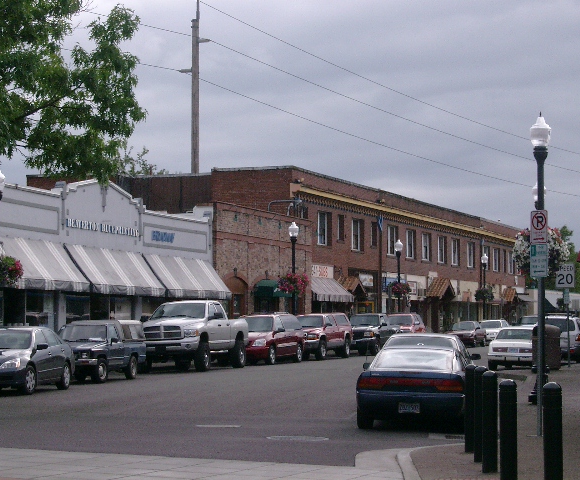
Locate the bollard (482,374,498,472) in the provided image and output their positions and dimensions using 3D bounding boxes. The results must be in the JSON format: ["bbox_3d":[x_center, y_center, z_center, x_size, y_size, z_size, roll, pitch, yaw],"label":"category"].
[{"bbox_3d":[2.042,1.852,18.427,0.160,1.041,0.160,-1,-3,16],"label":"bollard"}]

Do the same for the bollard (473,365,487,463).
[{"bbox_3d":[2.103,1.907,19.877,0.160,1.052,0.160,-1,-3,16],"label":"bollard"}]

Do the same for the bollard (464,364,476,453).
[{"bbox_3d":[2.129,1.974,21.228,0.160,1.028,0.160,-1,-3,16],"label":"bollard"}]

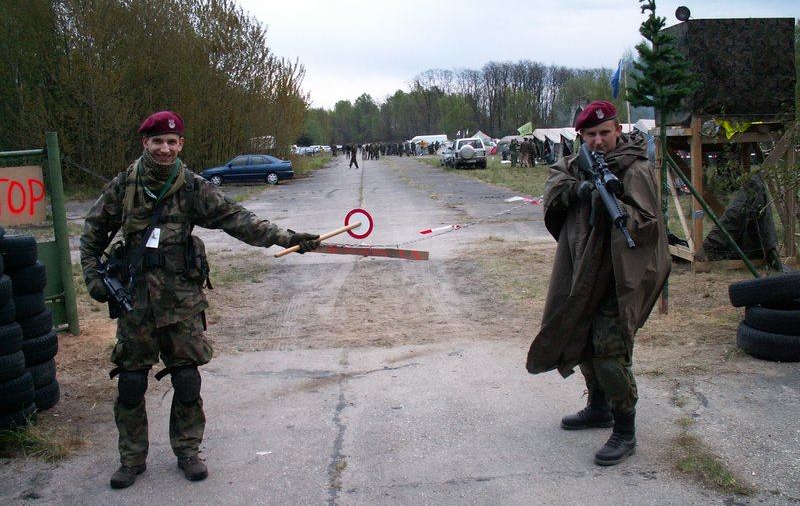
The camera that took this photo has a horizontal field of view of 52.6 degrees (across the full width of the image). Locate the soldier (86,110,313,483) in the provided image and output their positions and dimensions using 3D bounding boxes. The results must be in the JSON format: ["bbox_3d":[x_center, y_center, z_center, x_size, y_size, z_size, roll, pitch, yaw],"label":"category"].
[{"bbox_3d":[-0.975,0.220,3.991,1.130,1.830,0.550,-3,8,-9],"label":"soldier"}]

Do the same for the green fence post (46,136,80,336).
[{"bbox_3d":[-3.015,-0.165,7.260,0.105,1.817,0.105,-5,8,-11],"label":"green fence post"}]

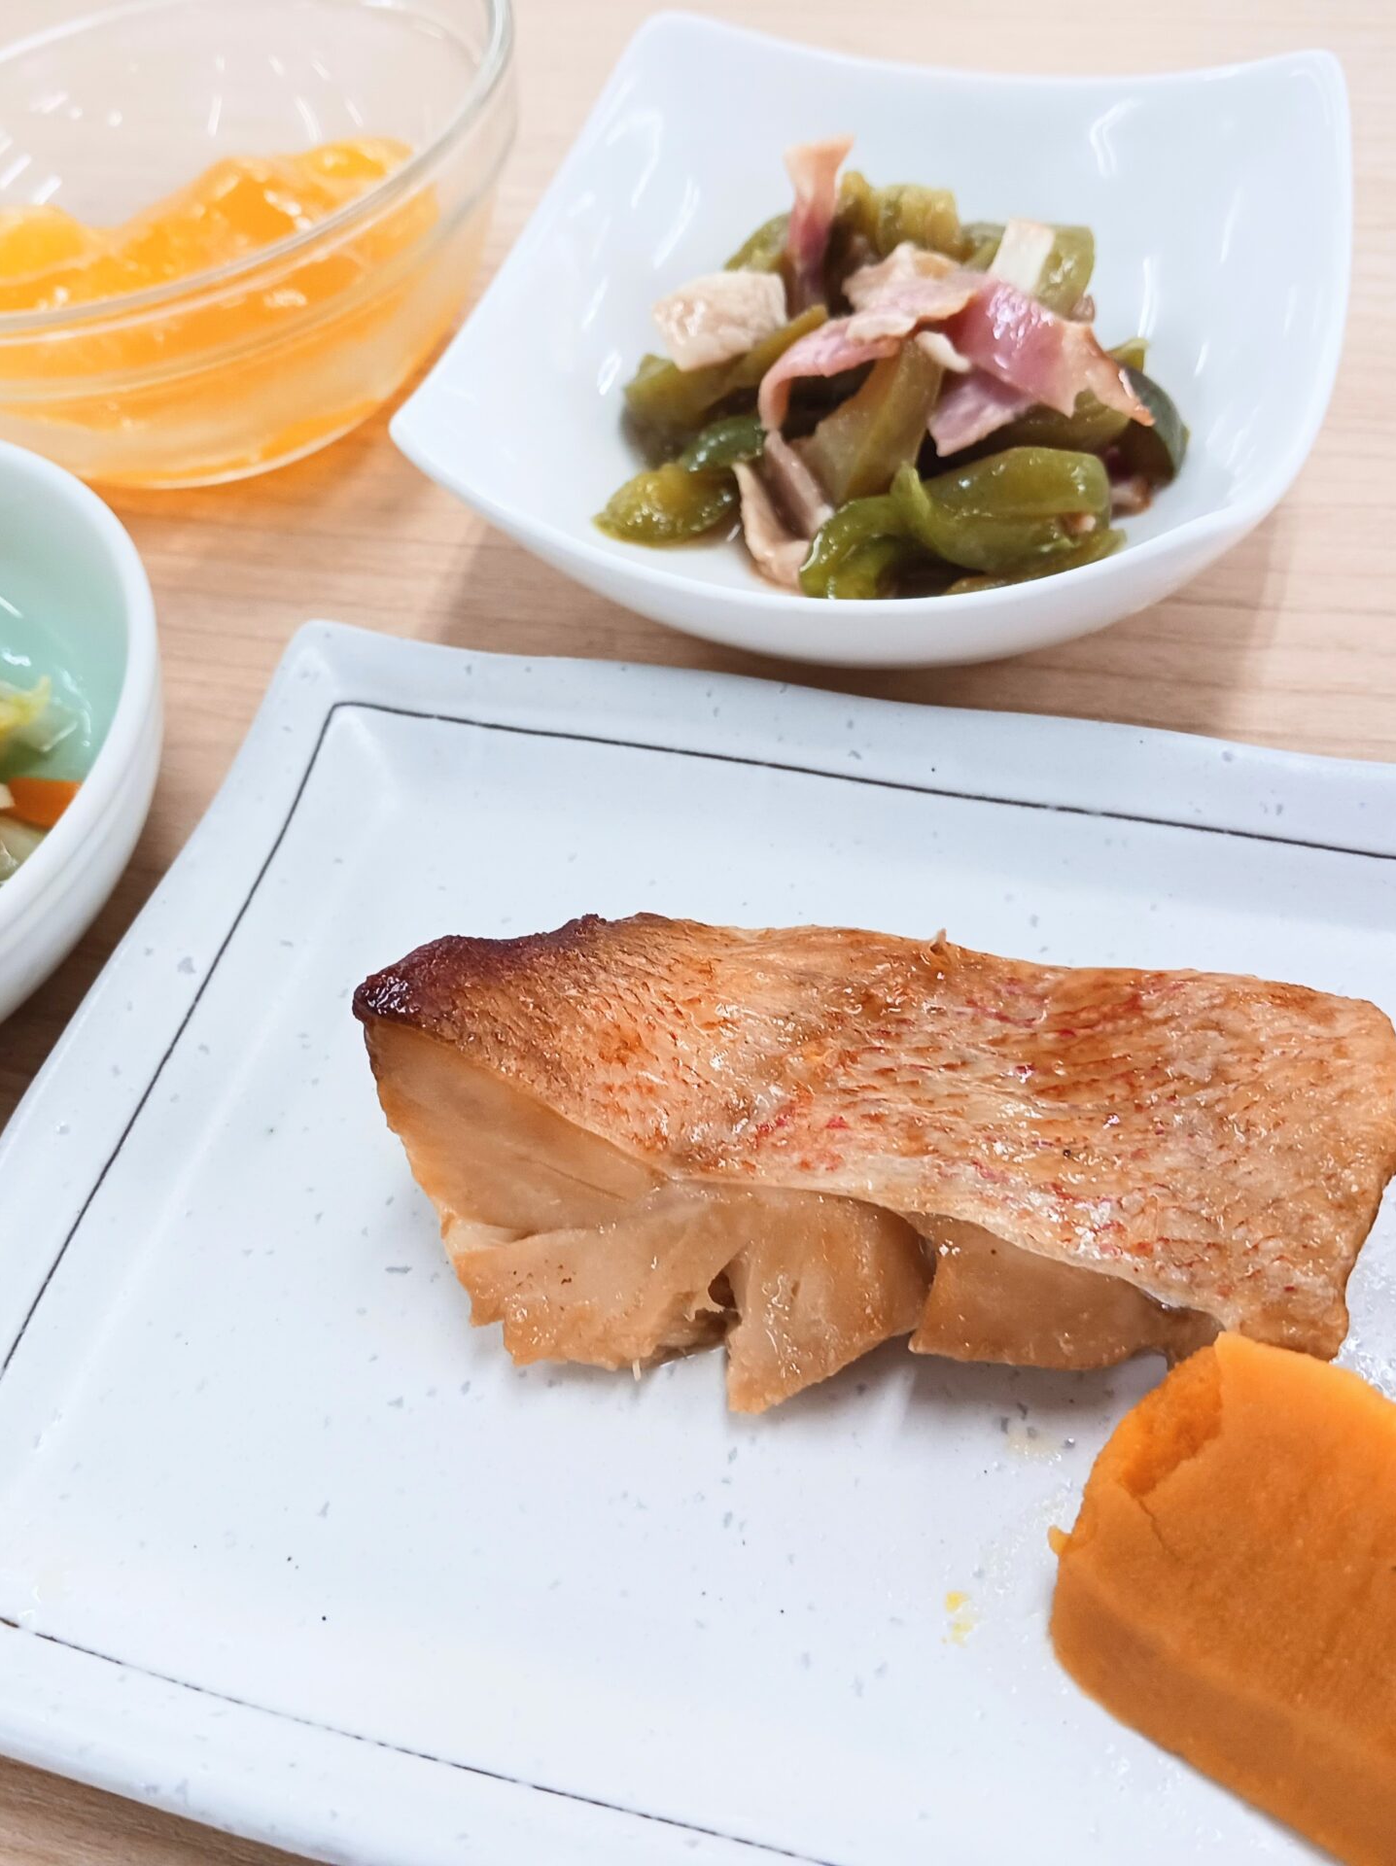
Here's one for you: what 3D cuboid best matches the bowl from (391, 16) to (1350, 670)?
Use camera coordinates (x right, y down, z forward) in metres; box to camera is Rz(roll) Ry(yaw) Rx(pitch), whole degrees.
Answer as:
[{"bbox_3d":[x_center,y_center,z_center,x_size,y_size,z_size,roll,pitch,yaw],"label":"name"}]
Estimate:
[{"bbox_3d":[0.027,-0.076,0.270,0.116,0.047,0.116,11,56,18],"label":"bowl"}]

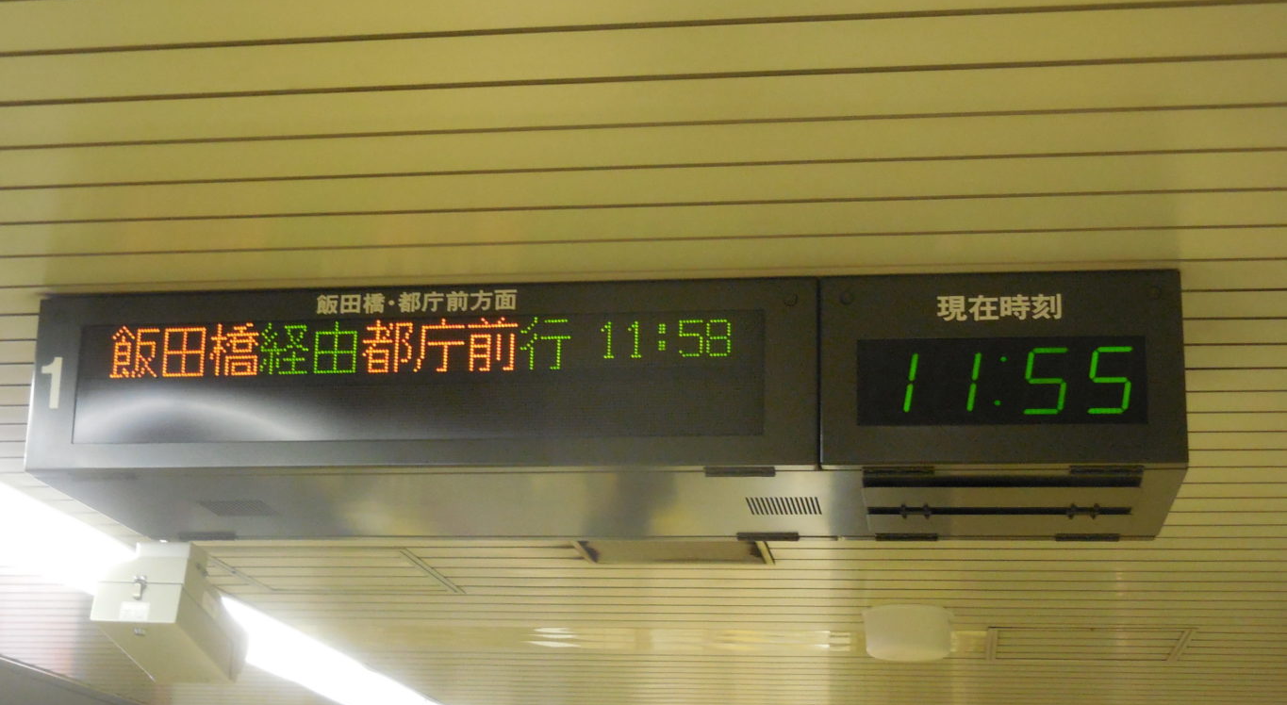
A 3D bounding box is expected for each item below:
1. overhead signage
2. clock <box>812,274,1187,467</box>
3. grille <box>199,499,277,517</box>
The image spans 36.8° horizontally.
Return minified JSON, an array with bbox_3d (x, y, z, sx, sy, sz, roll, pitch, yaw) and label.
[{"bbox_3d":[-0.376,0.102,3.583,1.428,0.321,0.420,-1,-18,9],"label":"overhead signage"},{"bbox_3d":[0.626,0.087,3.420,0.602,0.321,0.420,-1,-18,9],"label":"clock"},{"bbox_3d":[-0.777,0.301,3.726,0.129,0.015,0.120,-1,-18,9],"label":"grille"}]

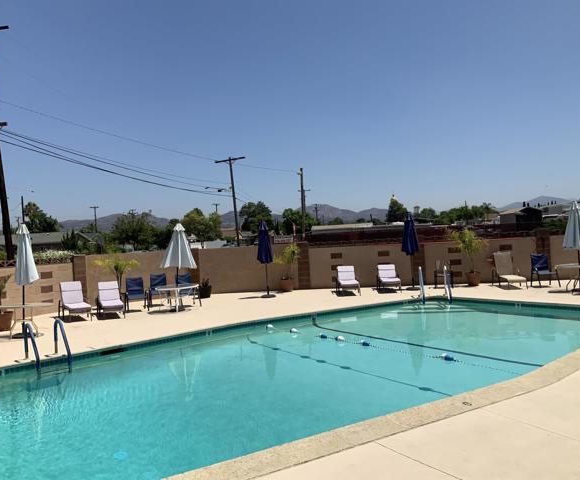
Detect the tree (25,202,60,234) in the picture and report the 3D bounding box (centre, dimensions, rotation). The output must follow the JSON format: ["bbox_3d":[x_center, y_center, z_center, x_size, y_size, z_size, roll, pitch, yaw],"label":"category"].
[{"bbox_3d":[-30.266,-0.450,66.012,4.600,8.200,4.600,-3,0,-25],"label":"tree"}]

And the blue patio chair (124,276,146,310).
[{"bbox_3d":[-4.424,1.553,15.393,0.630,0.930,0.700,-3,0,-23],"label":"blue patio chair"}]

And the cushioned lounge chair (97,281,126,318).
[{"bbox_3d":[-4.959,1.662,14.647,0.640,0.880,1.500,-3,1,-27],"label":"cushioned lounge chair"}]

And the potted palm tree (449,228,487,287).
[{"bbox_3d":[5.931,0.543,17.776,1.200,1.920,1.150,-3,0,18],"label":"potted palm tree"}]

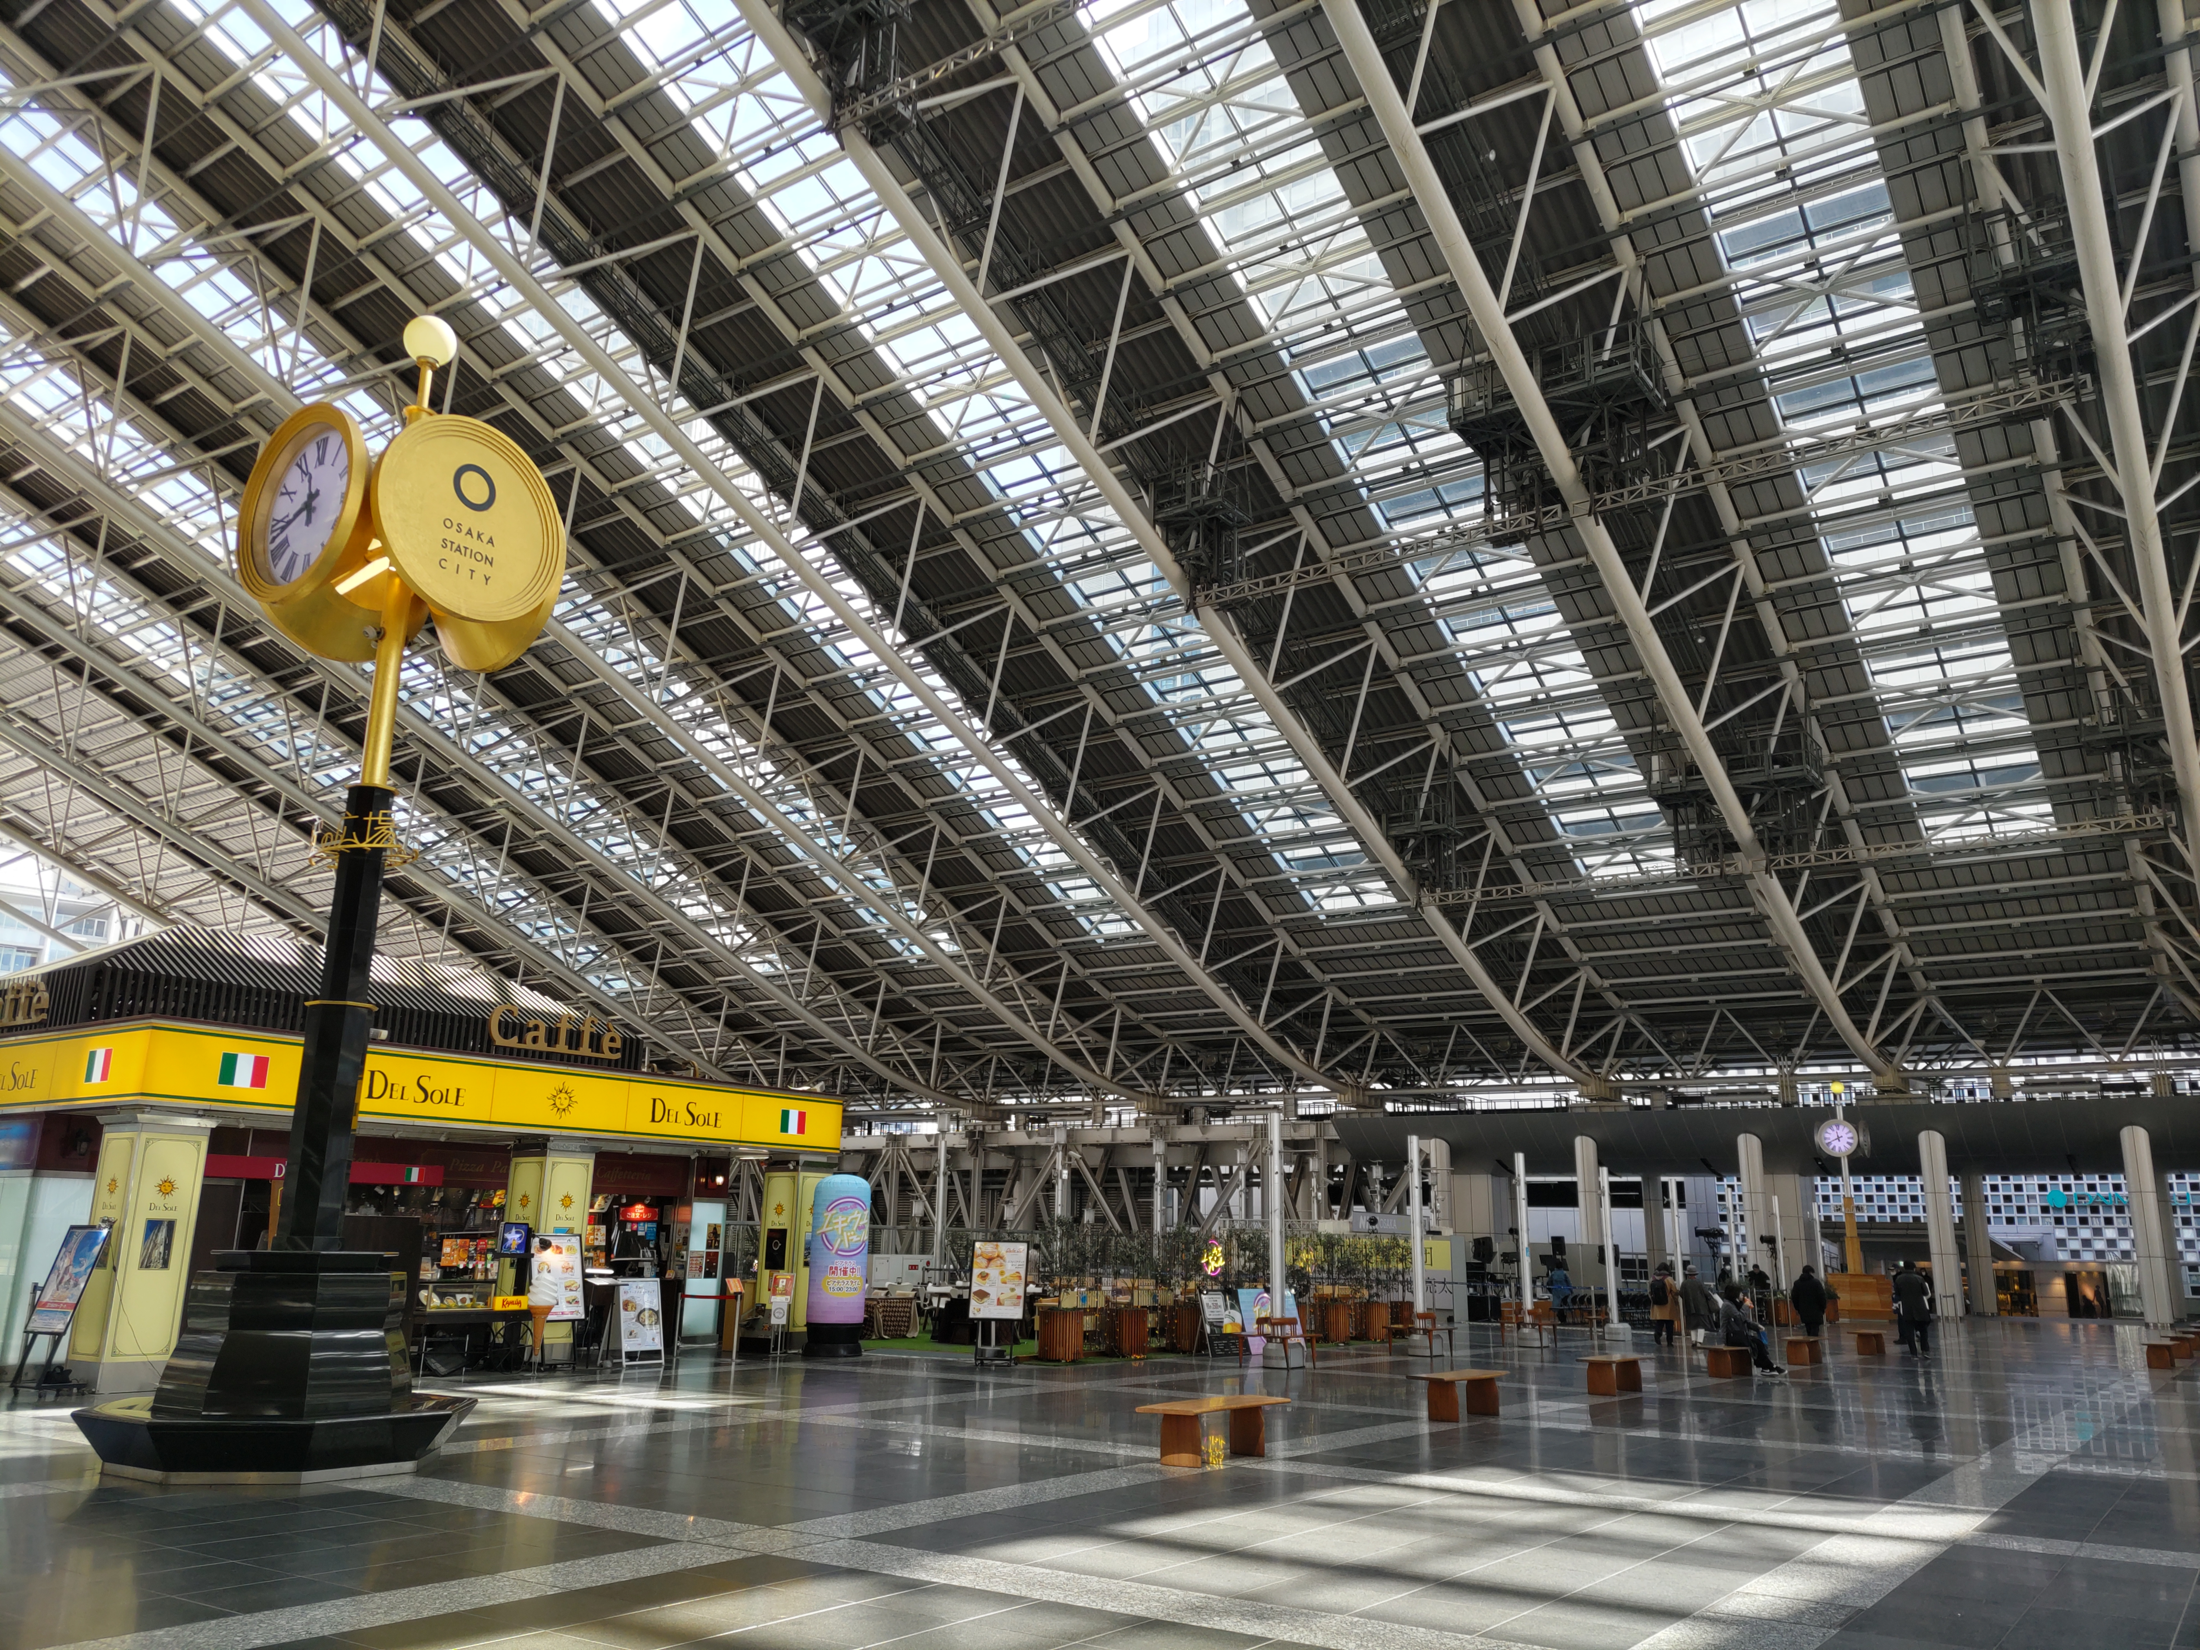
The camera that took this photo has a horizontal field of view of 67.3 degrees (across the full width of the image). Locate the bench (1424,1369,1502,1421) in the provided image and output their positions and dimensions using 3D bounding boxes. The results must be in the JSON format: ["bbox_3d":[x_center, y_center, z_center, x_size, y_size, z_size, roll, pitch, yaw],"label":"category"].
[{"bbox_3d":[3.633,5.757,16.651,0.480,0.410,1.550,-9,-18,34],"label":"bench"}]

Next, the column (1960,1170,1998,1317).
[{"bbox_3d":[30.739,14.624,57.697,0.740,4.860,0.740,-9,-18,34],"label":"column"}]

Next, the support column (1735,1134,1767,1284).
[{"bbox_3d":[21.477,13.086,54.195,0.740,5.720,0.740,-9,-18,34],"label":"support column"}]

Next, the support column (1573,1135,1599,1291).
[{"bbox_3d":[19.126,15.387,64.216,0.900,6.373,0.900,-9,-18,34],"label":"support column"}]

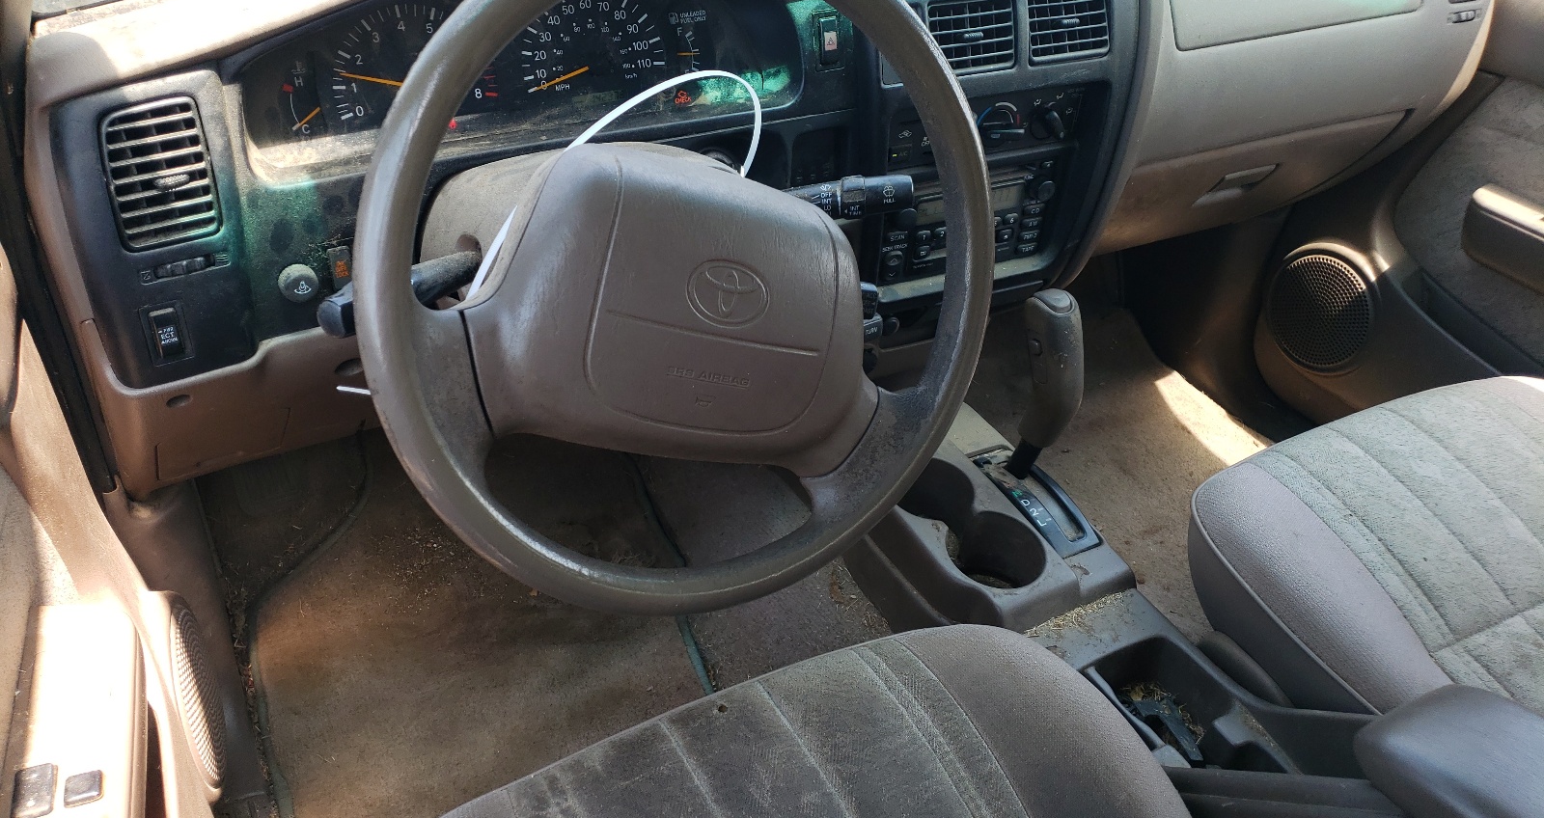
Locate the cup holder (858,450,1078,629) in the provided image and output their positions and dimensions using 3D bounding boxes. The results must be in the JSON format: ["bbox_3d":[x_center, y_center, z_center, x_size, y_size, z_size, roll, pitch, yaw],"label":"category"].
[{"bbox_3d":[0.161,0.120,1.018,0.105,0.080,0.200,-14,42,-28],"label":"cup holder"}]

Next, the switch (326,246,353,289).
[{"bbox_3d":[-0.281,-0.092,0.752,0.015,0.030,0.012,-14,17,-28],"label":"switch"}]

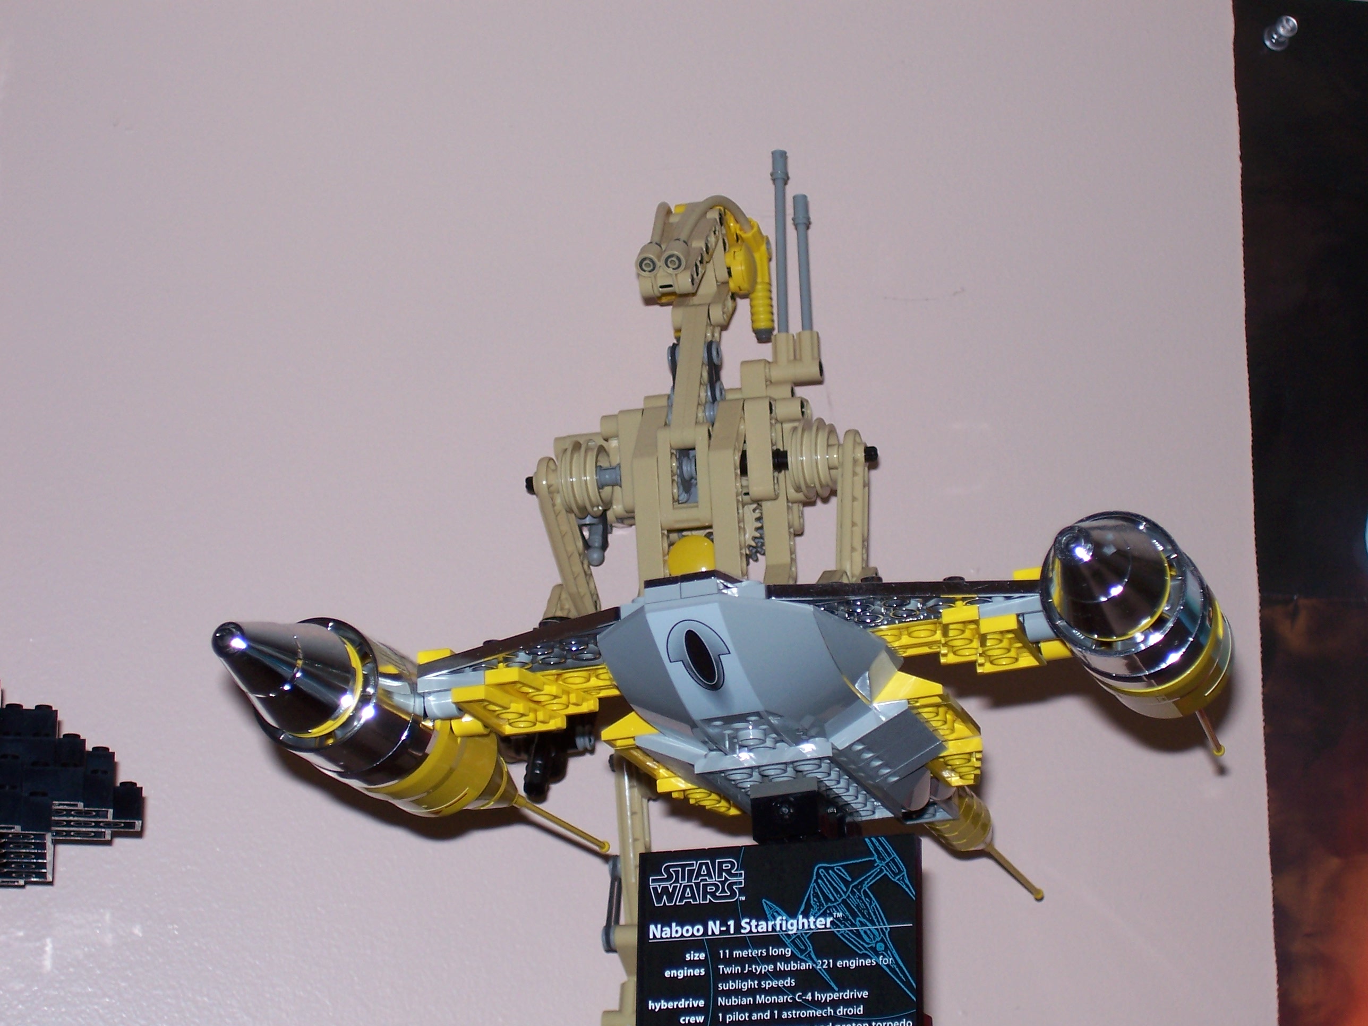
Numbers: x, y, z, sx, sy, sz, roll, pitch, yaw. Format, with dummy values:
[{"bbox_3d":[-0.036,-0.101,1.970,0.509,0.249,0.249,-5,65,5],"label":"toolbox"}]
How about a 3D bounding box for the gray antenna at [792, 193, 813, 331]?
[{"bbox_3d":[0.038,-0.079,1.032,0.006,0.049,0.006,-7,-19,14],"label":"gray antenna"}]

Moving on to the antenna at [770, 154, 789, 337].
[{"bbox_3d":[0.031,-0.086,1.037,0.006,0.066,0.006,0,-19,0],"label":"antenna"}]

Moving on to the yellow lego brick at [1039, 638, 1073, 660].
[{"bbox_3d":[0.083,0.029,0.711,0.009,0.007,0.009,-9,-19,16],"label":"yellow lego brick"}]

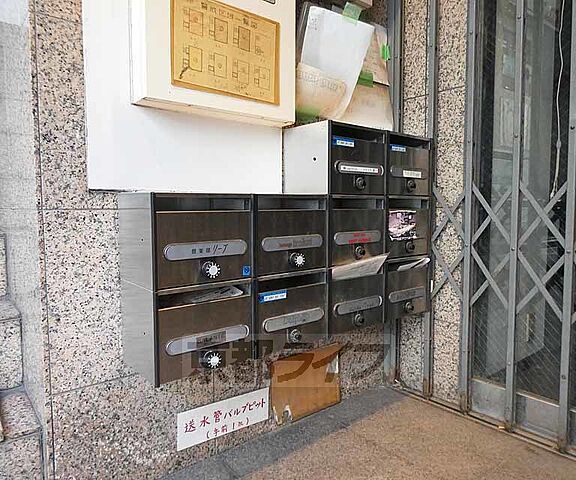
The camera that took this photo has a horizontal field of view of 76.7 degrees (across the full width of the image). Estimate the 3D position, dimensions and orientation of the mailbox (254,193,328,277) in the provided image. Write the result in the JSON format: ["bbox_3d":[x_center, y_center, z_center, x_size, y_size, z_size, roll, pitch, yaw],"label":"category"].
[{"bbox_3d":[-0.044,-0.025,1.160,0.272,0.229,0.220,-4,7,-36],"label":"mailbox"}]

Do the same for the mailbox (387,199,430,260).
[{"bbox_3d":[0.400,-0.057,1.484,0.272,0.229,0.220,-4,7,-36],"label":"mailbox"}]

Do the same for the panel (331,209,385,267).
[{"bbox_3d":[0.233,-0.017,1.220,0.256,0.182,0.019,-4,6,-36],"label":"panel"}]

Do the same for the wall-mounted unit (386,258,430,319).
[{"bbox_3d":[0.400,0.173,1.506,0.272,0.229,0.220,-4,7,-36],"label":"wall-mounted unit"}]

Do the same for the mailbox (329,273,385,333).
[{"bbox_3d":[0.171,0.193,1.324,0.267,0.216,0.232,-4,6,-36],"label":"mailbox"}]

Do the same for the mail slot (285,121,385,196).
[{"bbox_3d":[0.166,-0.265,1.284,0.272,0.227,0.232,-4,6,-36],"label":"mail slot"}]

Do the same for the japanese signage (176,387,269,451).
[{"bbox_3d":[-0.209,0.608,1.251,0.346,0.121,0.010,-4,7,-36],"label":"japanese signage"}]

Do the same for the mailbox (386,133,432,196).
[{"bbox_3d":[0.384,-0.280,1.445,0.272,0.227,0.232,-4,6,-36],"label":"mailbox"}]

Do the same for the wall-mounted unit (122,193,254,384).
[{"bbox_3d":[-0.268,0.104,0.994,0.267,0.455,0.237,-4,6,-36],"label":"wall-mounted unit"}]

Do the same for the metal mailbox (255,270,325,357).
[{"bbox_3d":[-0.043,0.205,1.182,0.272,0.229,0.220,-4,7,-36],"label":"metal mailbox"}]

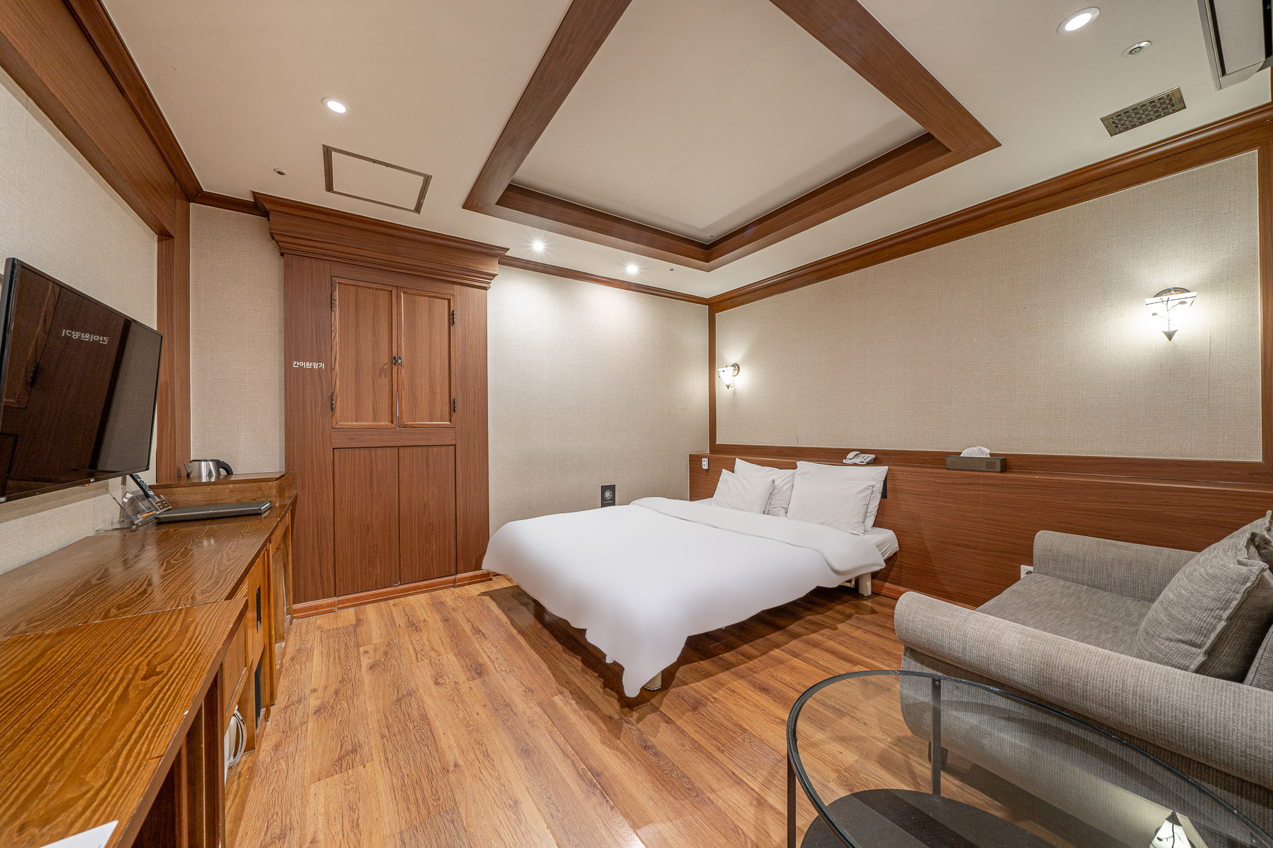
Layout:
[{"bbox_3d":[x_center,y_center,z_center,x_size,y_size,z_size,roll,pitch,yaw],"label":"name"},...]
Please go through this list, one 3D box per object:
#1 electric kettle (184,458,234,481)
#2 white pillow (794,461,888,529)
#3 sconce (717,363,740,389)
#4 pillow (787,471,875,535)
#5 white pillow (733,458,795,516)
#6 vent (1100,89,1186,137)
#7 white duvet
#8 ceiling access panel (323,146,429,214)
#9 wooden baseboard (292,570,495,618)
[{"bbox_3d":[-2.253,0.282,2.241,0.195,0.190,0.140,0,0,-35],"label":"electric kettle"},{"bbox_3d":[1.350,0.475,2.899,0.130,0.420,0.630,16,-10,-34],"label":"white pillow"},{"bbox_3d":[0.894,-0.464,4.085,0.200,0.255,0.150,0,0,-35],"label":"sconce"},{"bbox_3d":[1.268,0.531,2.816,0.130,0.330,0.550,16,-10,-34],"label":"pillow"},{"bbox_3d":[1.025,0.500,3.373,0.130,0.410,0.620,16,-10,-34],"label":"white pillow"},{"bbox_3d":[2.135,-1.308,1.789,0.218,0.020,0.207,0,0,-35],"label":"vent"},{"bbox_3d":[0.188,0.832,2.698,1.740,0.400,1.880,0,0,-35],"label":"white duvet"},{"bbox_3d":[-1.367,-1.268,2.244,0.456,0.025,0.462,0,0,-35],"label":"ceiling access panel"},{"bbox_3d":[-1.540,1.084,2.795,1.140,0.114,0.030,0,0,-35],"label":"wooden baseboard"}]

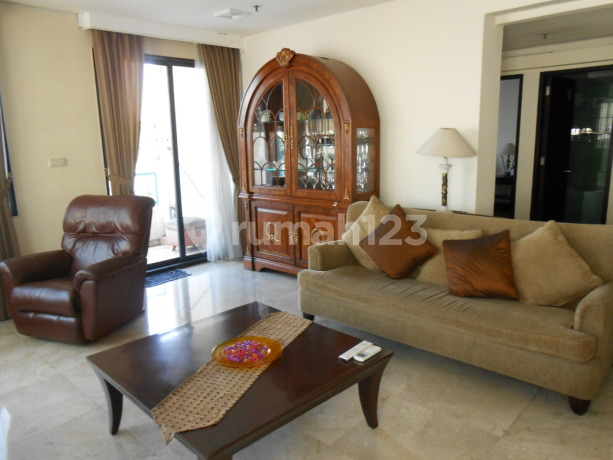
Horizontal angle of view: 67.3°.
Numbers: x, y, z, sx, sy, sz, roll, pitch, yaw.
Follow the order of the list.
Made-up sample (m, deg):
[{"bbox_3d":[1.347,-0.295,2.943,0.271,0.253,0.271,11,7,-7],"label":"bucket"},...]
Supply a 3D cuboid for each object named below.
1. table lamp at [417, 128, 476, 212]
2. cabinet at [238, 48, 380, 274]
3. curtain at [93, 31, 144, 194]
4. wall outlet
[{"bbox_3d":[1.136,-0.473,3.737,0.480,0.690,0.480,8,15,42],"label":"table lamp"},{"bbox_3d":[-0.022,-0.625,4.834,1.630,2.320,0.450,8,15,42],"label":"cabinet"},{"bbox_3d":[-1.823,-0.712,4.859,0.140,2.580,0.540,8,15,42],"label":"curtain"},{"bbox_3d":[-2.364,-0.635,4.413,0.012,0.080,0.150,8,15,42],"label":"wall outlet"}]

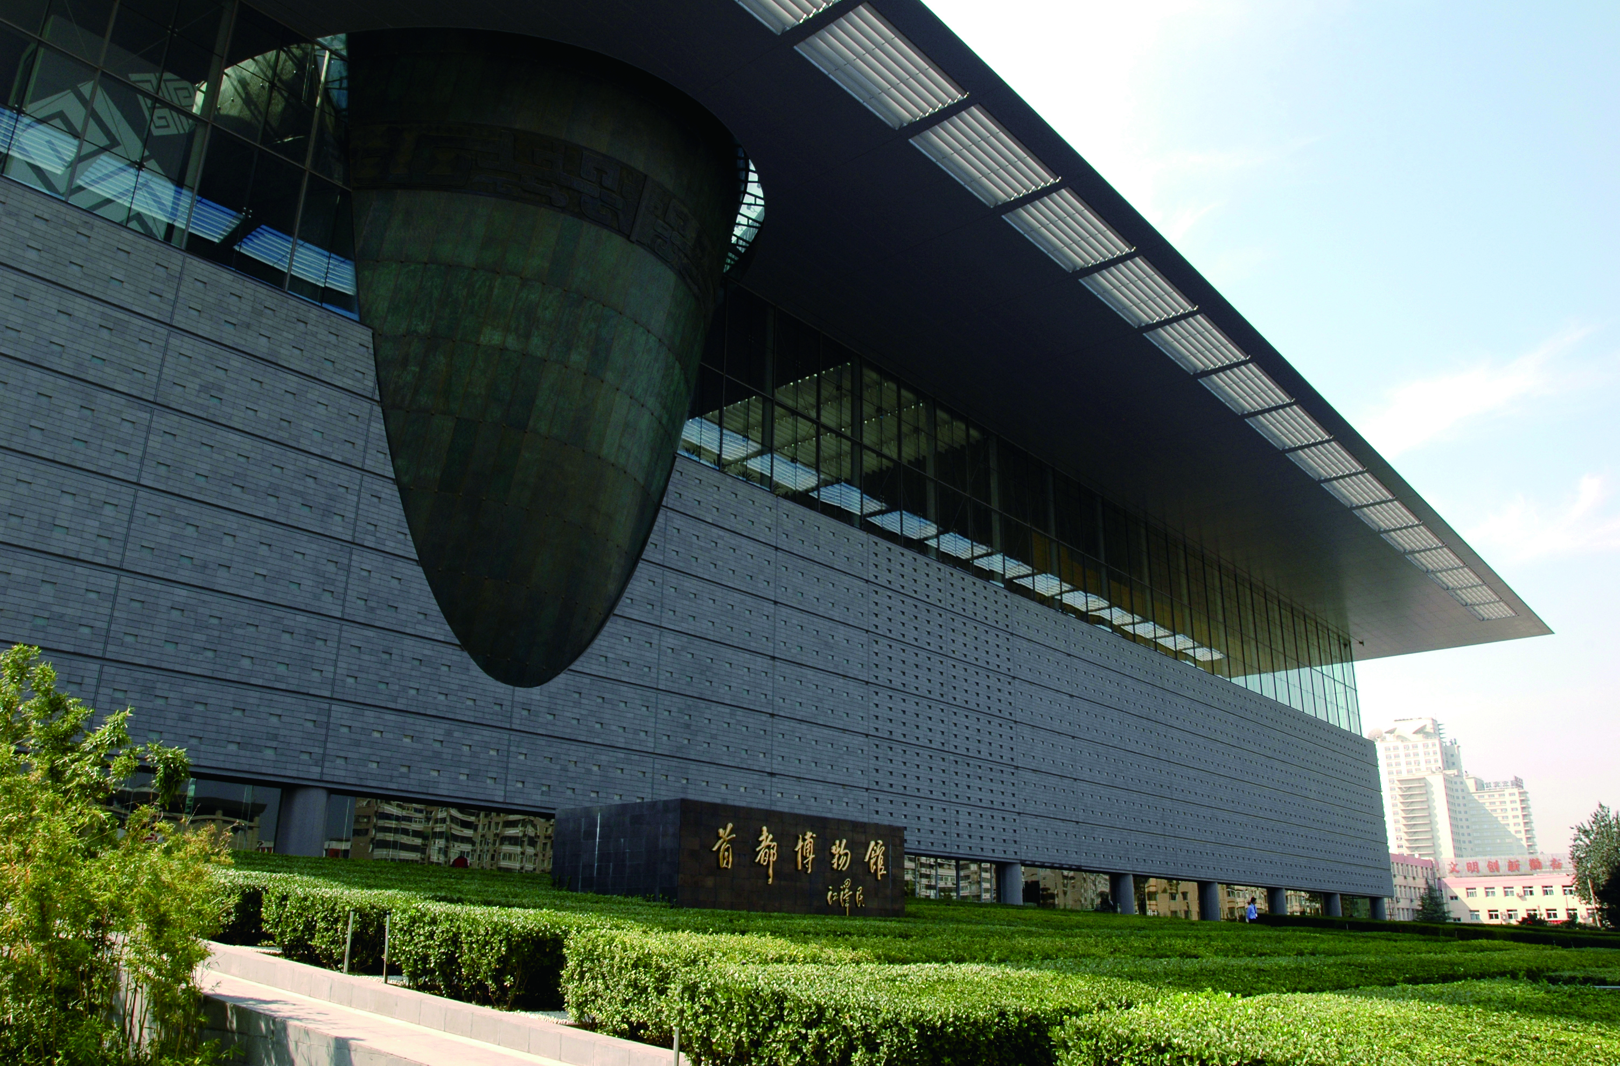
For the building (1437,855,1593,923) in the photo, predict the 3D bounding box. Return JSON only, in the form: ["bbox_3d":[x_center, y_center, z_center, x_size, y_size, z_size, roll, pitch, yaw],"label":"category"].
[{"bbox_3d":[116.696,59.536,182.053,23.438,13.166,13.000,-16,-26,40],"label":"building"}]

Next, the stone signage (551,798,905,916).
[{"bbox_3d":[-1.825,8.357,27.574,4.532,2.562,7.733,-16,-26,40],"label":"stone signage"}]

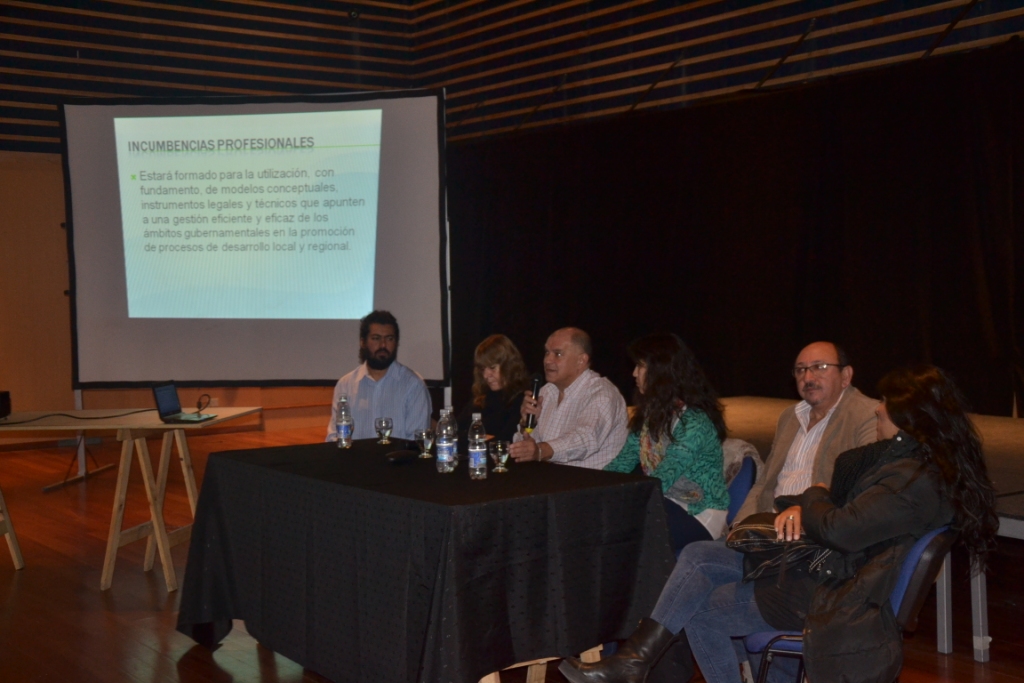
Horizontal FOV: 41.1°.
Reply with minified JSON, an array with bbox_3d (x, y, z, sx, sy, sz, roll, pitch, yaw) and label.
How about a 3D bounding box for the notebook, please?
[{"bbox_3d":[-1.608,0.297,6.730,0.230,0.192,0.275,0,3,7],"label":"notebook"}]

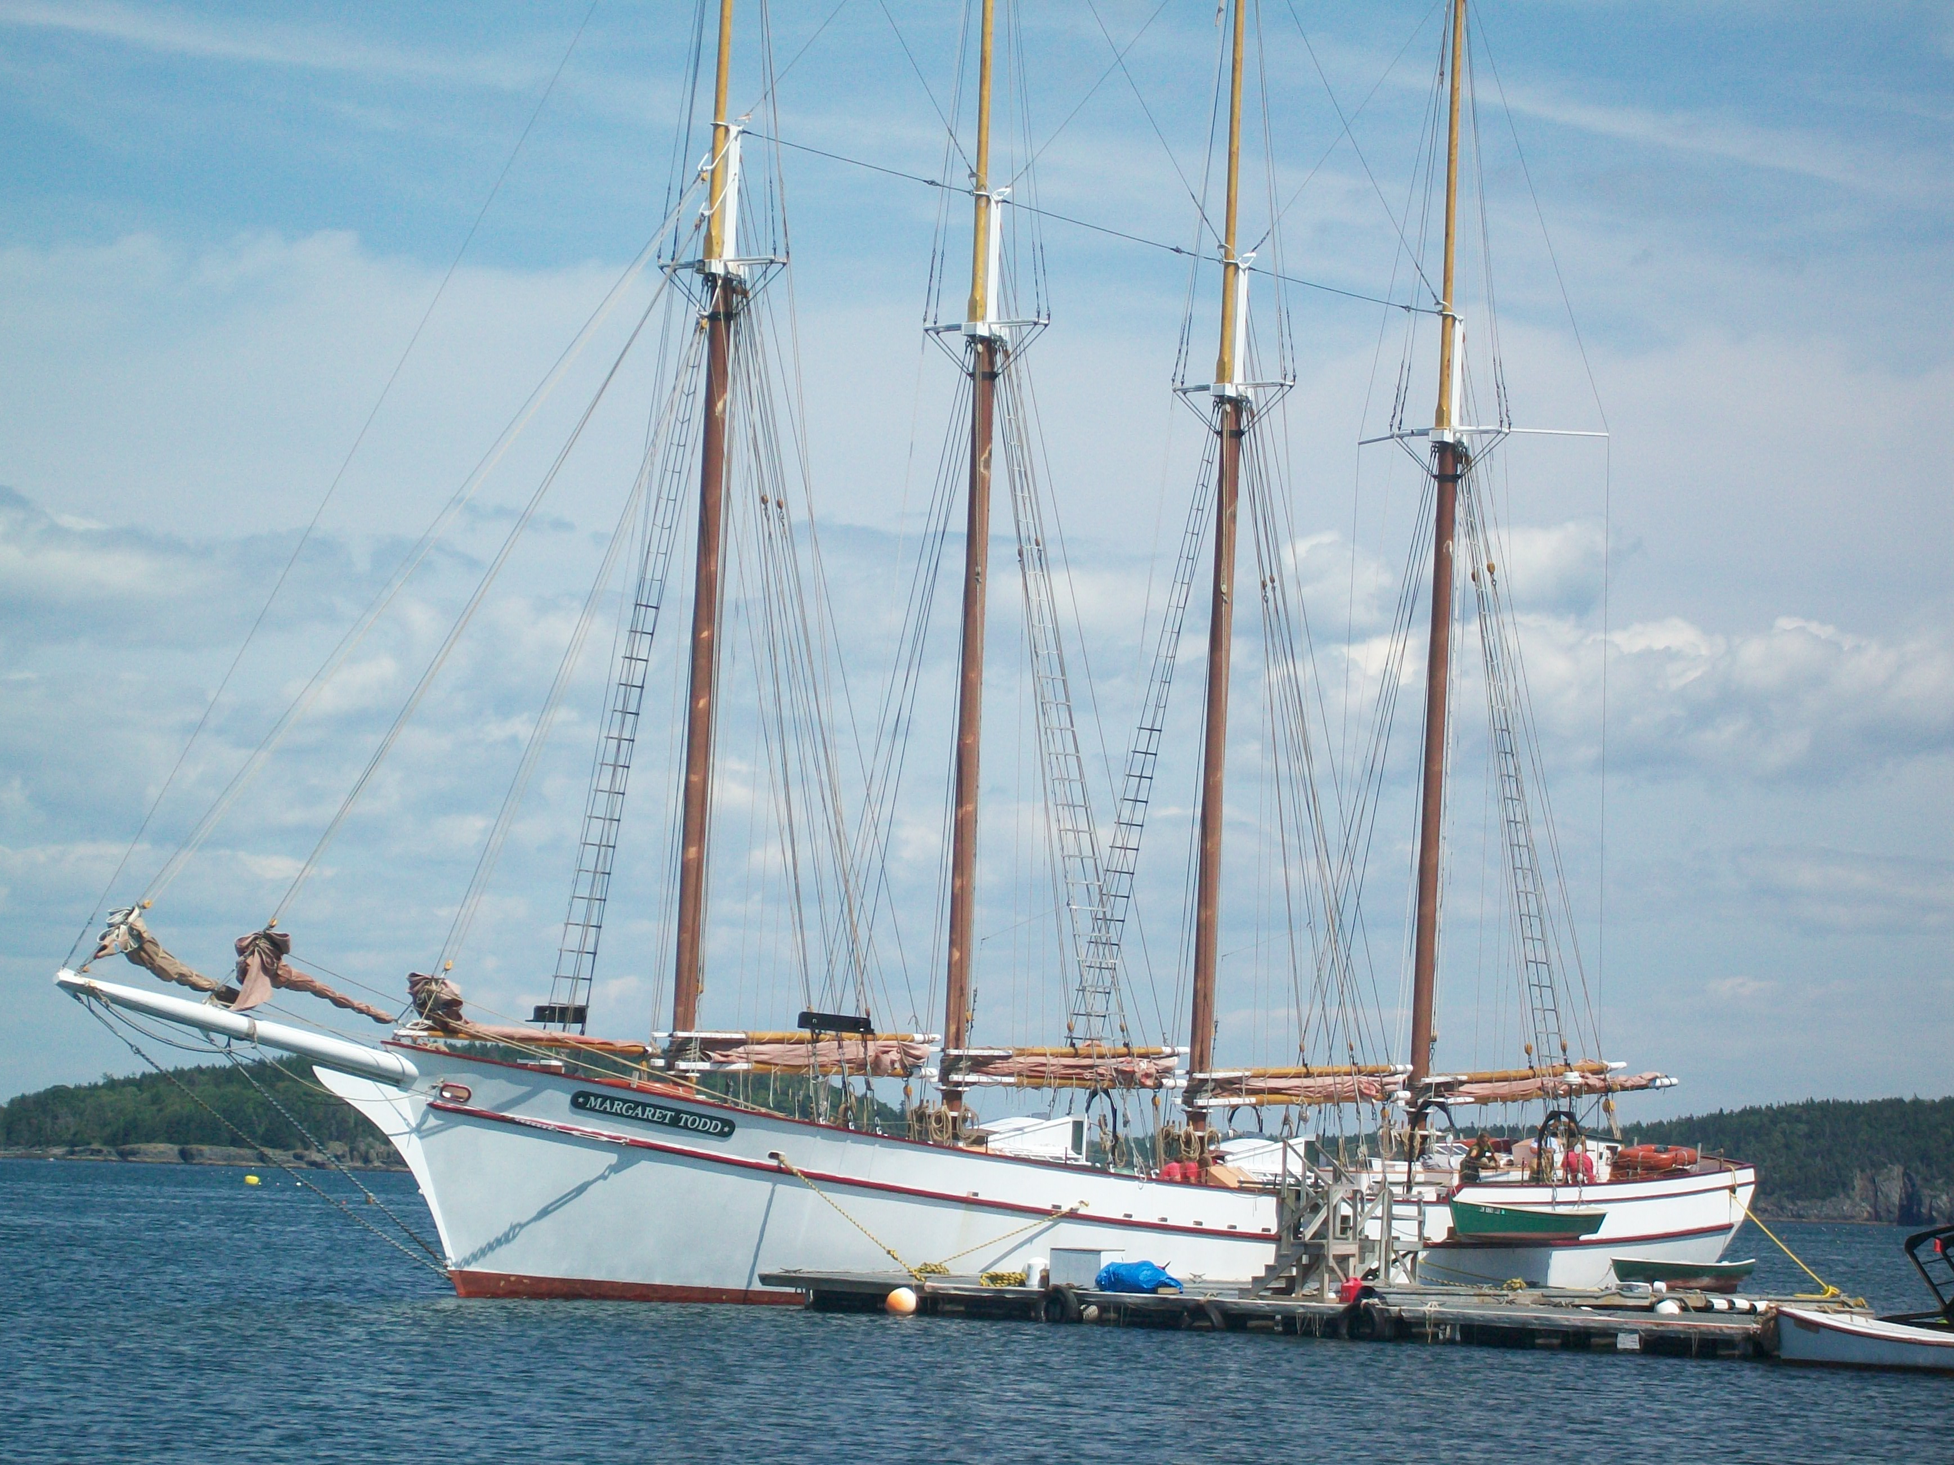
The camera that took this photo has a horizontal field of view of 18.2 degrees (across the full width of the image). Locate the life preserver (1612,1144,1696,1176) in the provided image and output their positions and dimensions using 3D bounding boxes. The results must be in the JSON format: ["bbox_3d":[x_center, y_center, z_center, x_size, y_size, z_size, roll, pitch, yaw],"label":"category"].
[{"bbox_3d":[12.797,8.218,117.138,1.500,0.600,1.150,-1,-5,36],"label":"life preserver"}]

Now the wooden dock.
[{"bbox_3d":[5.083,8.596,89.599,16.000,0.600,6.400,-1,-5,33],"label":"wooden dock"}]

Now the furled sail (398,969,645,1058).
[{"bbox_3d":[-6.735,4.245,91.952,0.750,1.000,5.850,-1,-5,36],"label":"furled sail"}]

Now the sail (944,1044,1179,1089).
[{"bbox_3d":[1.528,5.696,103.258,0.600,0.860,7.200,-1,-5,36],"label":"sail"}]

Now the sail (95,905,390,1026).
[{"bbox_3d":[-10.380,3.346,86.970,0.850,1.300,6.300,-1,-5,36],"label":"sail"}]

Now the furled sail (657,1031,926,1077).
[{"bbox_3d":[-2.778,5.087,97.364,0.600,0.800,7.150,-1,-5,36],"label":"furled sail"}]

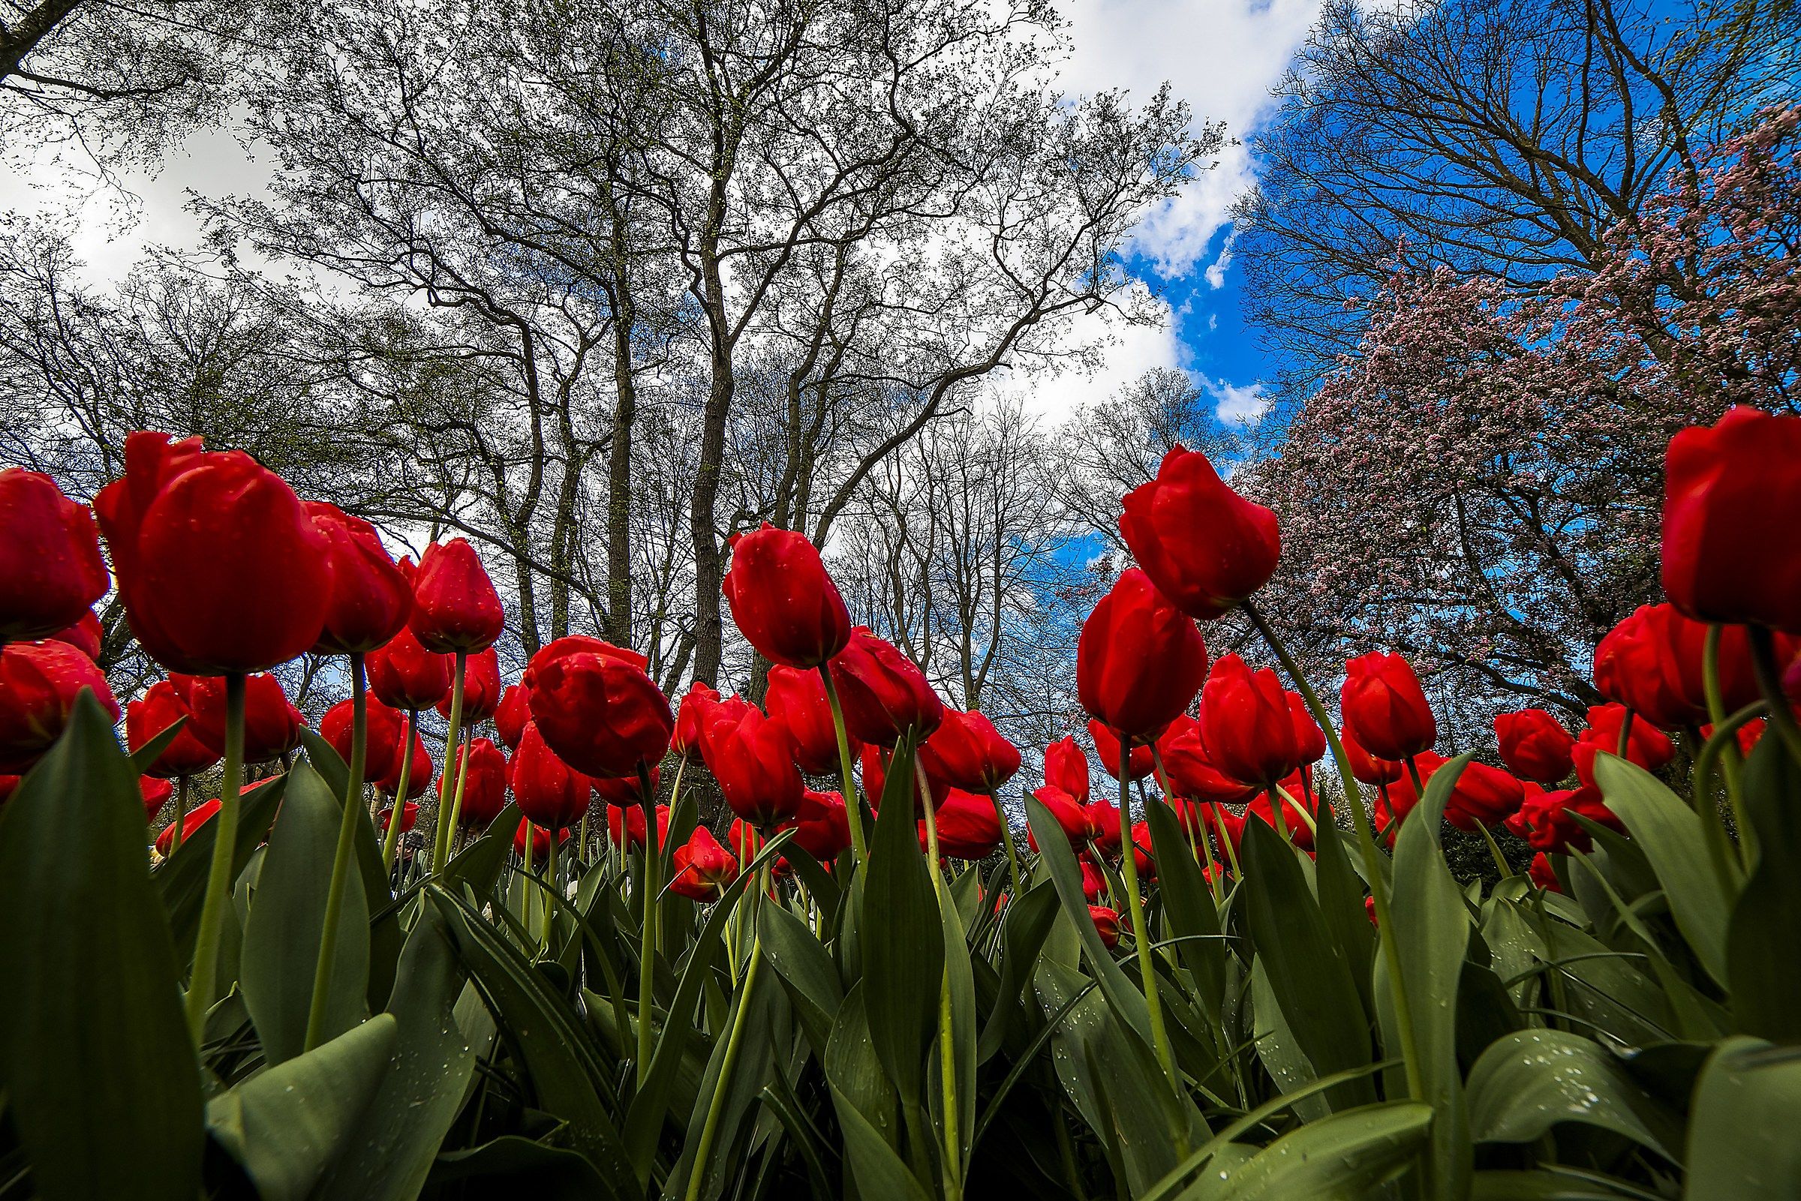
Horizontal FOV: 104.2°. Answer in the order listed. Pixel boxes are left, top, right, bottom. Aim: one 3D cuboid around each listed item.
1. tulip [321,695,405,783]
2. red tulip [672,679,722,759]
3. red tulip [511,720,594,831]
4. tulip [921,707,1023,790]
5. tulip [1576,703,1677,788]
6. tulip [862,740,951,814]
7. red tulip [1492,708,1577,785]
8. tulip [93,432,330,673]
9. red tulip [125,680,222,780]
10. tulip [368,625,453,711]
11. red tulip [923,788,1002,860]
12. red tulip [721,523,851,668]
[{"bbox_3d":[-0.468,0.120,0.612,0.058,0.075,0.058,-16,-8,0],"label":"tulip"},{"bbox_3d":[-0.196,0.118,0.695,0.057,0.076,0.057,10,-22,0],"label":"red tulip"},{"bbox_3d":[-0.244,0.122,0.491,0.054,0.074,0.054,-14,-18,0],"label":"red tulip"},{"bbox_3d":[0.051,0.113,0.531,0.079,0.055,0.055,41,0,17],"label":"tulip"},{"bbox_3d":[0.621,0.124,0.604,0.065,0.063,0.063,34,19,9],"label":"tulip"},{"bbox_3d":[0.004,0.098,0.437,0.056,0.071,0.056,-7,-18,0],"label":"tulip"},{"bbox_3d":[0.640,0.148,0.708,0.059,0.075,0.059,-5,-23,0],"label":"red tulip"},{"bbox_3d":[-0.227,-0.017,0.235,0.057,0.084,0.057,-19,-18,0],"label":"tulip"},{"bbox_3d":[-0.563,0.101,0.544,0.055,0.068,0.055,-20,-1,44],"label":"red tulip"},{"bbox_3d":[-0.384,0.053,0.550,0.056,0.066,0.056,-4,-14,-35],"label":"tulip"},{"bbox_3d":[0.056,0.195,0.617,0.065,0.060,0.060,25,-14,9],"label":"red tulip"},{"bbox_3d":[-0.052,-0.003,0.327,0.058,0.071,0.058,-18,-18,0],"label":"red tulip"}]

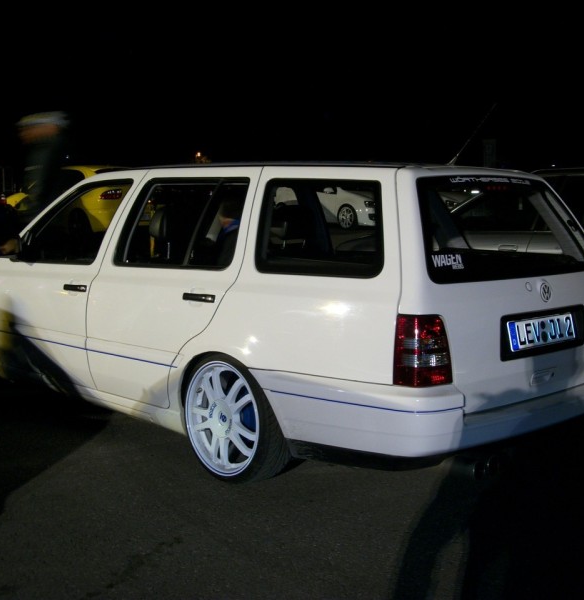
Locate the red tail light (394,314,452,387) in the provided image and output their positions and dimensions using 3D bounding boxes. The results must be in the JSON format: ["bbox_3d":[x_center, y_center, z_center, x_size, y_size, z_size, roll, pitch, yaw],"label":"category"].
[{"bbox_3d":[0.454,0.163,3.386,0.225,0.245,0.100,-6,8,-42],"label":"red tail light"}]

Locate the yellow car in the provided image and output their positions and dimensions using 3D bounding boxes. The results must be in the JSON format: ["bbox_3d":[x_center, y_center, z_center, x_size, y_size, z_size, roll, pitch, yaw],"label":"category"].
[{"bbox_3d":[-3.831,-1.790,18.287,1.760,1.450,4.250,-6,9,-40],"label":"yellow car"}]

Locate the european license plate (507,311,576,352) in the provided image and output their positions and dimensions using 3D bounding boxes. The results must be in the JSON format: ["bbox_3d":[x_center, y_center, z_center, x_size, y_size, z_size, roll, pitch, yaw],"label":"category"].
[{"bbox_3d":[0.977,0.122,3.778,0.452,0.110,0.012,-6,-3,-42],"label":"european license plate"}]

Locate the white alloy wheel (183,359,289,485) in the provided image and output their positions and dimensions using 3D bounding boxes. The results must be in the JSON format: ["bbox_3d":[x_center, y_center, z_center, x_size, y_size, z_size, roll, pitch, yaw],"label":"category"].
[{"bbox_3d":[-0.227,0.485,4.036,0.190,0.560,0.560,-3,7,-43],"label":"white alloy wheel"}]

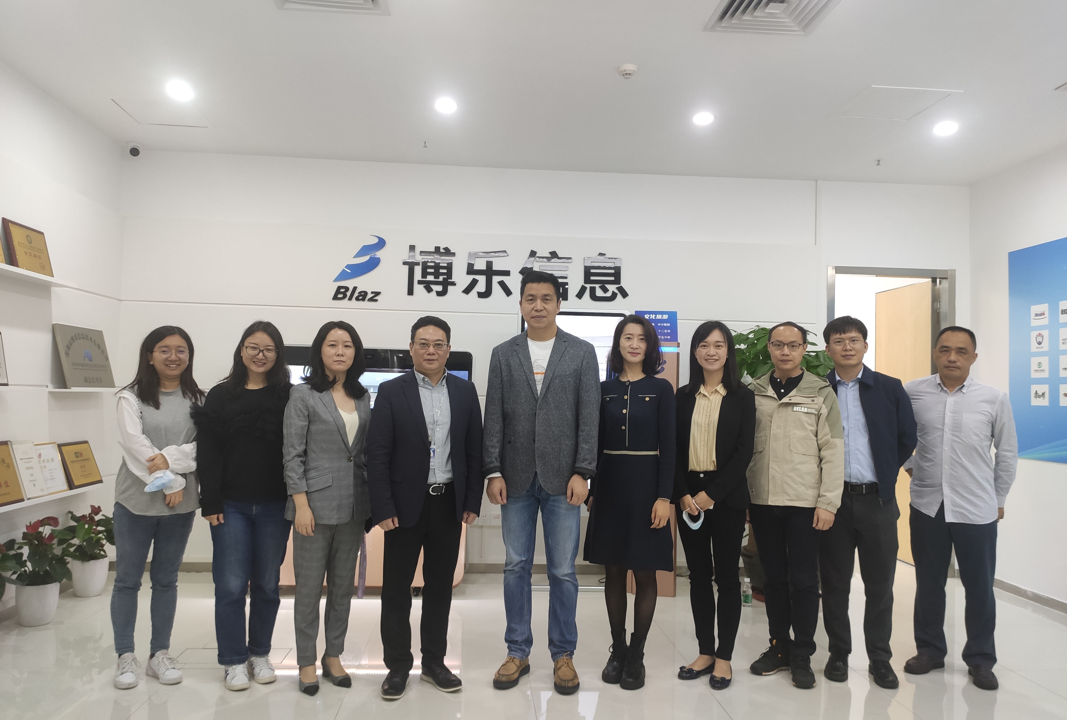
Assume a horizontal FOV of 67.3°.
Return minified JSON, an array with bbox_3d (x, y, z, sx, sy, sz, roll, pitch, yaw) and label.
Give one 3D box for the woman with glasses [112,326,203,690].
[{"bbox_3d":[-1.703,0.630,3.634,0.420,1.569,0.310,2,-3,-21],"label":"woman with glasses"}]

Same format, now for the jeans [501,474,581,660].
[{"bbox_3d":[0.034,0.928,3.737,0.380,0.931,0.250,1,-3,1],"label":"jeans"}]

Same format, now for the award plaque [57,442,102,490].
[{"bbox_3d":[-2.889,0.667,5.106,0.024,0.294,0.400,-17,-1,-5],"label":"award plaque"}]

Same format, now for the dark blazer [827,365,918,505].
[{"bbox_3d":[1.592,0.370,3.920,0.530,0.695,0.290,0,-3,23],"label":"dark blazer"}]

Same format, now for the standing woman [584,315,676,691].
[{"bbox_3d":[0.454,0.630,3.769,0.420,1.693,0.310,1,-3,8],"label":"standing woman"}]

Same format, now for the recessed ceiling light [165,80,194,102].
[{"bbox_3d":[-2.032,-1.556,4.604,0.150,0.050,0.150,2,-3,-4],"label":"recessed ceiling light"}]

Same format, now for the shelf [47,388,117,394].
[{"bbox_3d":[-2.857,0.187,5.159,0.145,0.030,0.730,2,-3,-4],"label":"shelf"}]

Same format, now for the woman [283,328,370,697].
[{"bbox_3d":[-0.925,0.631,3.611,0.440,1.615,0.320,3,-3,-31],"label":"woman"}]

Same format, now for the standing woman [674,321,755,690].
[{"bbox_3d":[0.867,0.649,3.829,0.400,1.682,0.310,1,-3,17],"label":"standing woman"}]

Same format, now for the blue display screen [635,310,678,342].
[{"bbox_3d":[0.836,-0.224,5.455,0.286,0.210,0.030,1,-3,4],"label":"blue display screen"}]

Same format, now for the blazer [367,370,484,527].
[{"bbox_3d":[-0.492,0.405,3.670,0.510,0.715,0.300,2,-3,-16],"label":"blazer"}]

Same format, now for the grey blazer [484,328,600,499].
[{"bbox_3d":[0.041,0.244,3.756,0.530,0.791,0.300,1,-3,1],"label":"grey blazer"}]

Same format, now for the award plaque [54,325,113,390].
[{"bbox_3d":[-2.881,-0.009,5.150,0.030,0.400,0.590,-14,-1,-4],"label":"award plaque"}]

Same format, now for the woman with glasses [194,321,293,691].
[{"bbox_3d":[-1.301,0.626,3.655,0.500,1.610,0.320,2,-3,-22],"label":"woman with glasses"}]

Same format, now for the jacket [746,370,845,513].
[{"bbox_3d":[1.254,0.396,3.895,0.510,0.690,0.290,0,-3,20],"label":"jacket"}]

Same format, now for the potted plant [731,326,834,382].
[{"bbox_3d":[1.684,0.673,5.412,0.750,1.817,0.720,2,-3,-4],"label":"potted plant"}]

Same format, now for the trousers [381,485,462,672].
[{"bbox_3d":[-0.508,0.989,3.635,0.380,0.849,0.280,2,-3,-20],"label":"trousers"}]

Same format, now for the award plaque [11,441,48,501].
[{"bbox_3d":[-2.830,0.613,4.496,0.025,0.315,0.220,-17,-1,-5],"label":"award plaque"}]

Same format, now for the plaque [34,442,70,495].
[{"bbox_3d":[-2.854,0.636,4.658,0.022,0.303,0.420,-16,-1,-5],"label":"plaque"}]

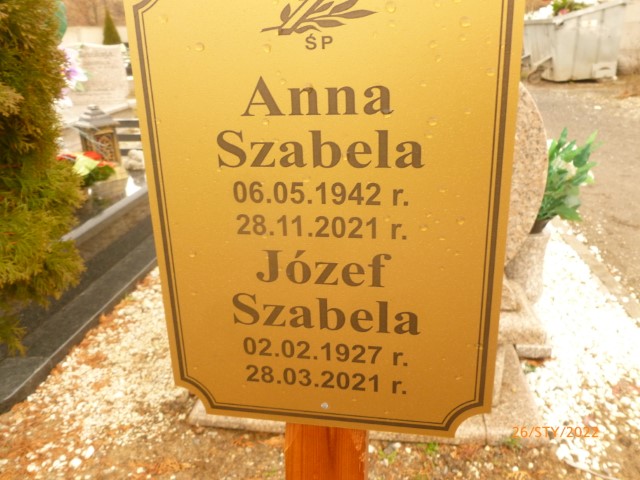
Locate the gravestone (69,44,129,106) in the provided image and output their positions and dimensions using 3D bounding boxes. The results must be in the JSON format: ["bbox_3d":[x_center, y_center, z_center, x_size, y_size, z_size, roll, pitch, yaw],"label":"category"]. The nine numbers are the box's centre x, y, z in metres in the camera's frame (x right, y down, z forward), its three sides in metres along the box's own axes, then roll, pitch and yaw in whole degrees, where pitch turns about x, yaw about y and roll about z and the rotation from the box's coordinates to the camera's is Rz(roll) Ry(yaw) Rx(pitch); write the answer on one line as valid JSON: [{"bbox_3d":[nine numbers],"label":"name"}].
[{"bbox_3d":[-2.606,-1.944,6.100,0.620,0.640,0.140,-4,22,-7],"label":"gravestone"}]

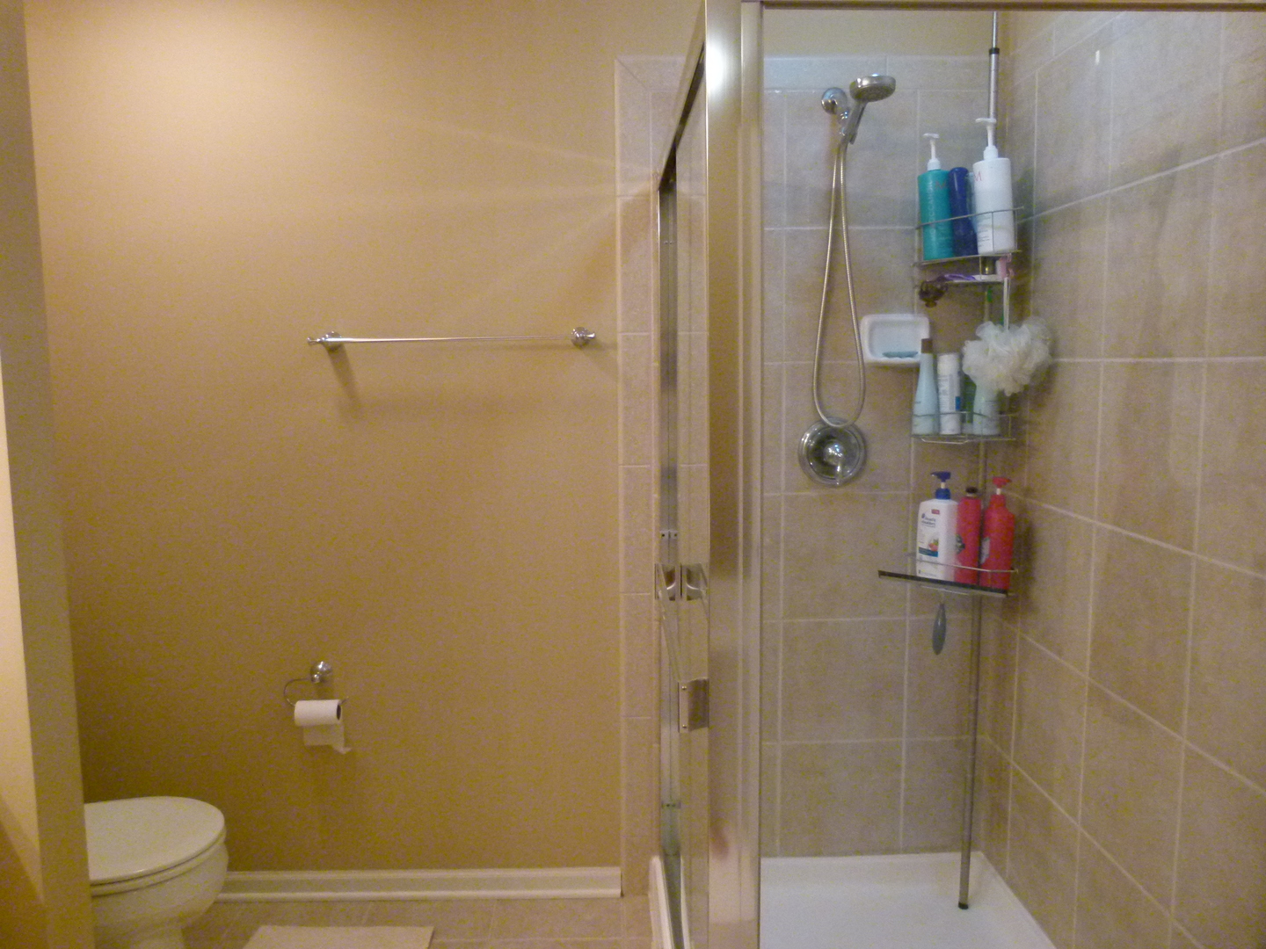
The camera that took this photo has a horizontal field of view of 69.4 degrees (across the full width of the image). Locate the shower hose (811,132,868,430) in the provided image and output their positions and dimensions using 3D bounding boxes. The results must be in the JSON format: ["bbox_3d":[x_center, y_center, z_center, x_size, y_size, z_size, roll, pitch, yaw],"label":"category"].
[{"bbox_3d":[0.482,-0.453,2.134,0.128,0.679,0.055,-1,7,-1],"label":"shower hose"}]

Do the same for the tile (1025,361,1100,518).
[{"bbox_3d":[0.935,-0.083,1.997,0.010,0.323,0.318,-1,7,-1],"label":"tile"}]

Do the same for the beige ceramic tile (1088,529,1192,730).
[{"bbox_3d":[0.970,0.284,1.753,0.010,0.329,0.326,-1,7,-2],"label":"beige ceramic tile"}]

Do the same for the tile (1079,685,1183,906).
[{"bbox_3d":[0.954,0.606,1.767,0.012,0.325,0.317,-1,7,-2],"label":"tile"}]

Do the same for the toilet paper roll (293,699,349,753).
[{"bbox_3d":[-0.775,0.625,2.271,0.118,0.122,0.065,-1,7,-1],"label":"toilet paper roll"}]

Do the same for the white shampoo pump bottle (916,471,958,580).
[{"bbox_3d":[0.704,0.116,2.102,0.056,0.249,0.084,-6,8,-36],"label":"white shampoo pump bottle"}]

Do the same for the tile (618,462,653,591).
[{"bbox_3d":[0.010,0.141,2.308,0.078,0.323,0.010,-1,7,-1],"label":"tile"}]

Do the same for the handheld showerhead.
[{"bbox_3d":[0.505,-0.795,1.984,0.097,0.070,0.190,-2,-20,-10],"label":"handheld showerhead"}]

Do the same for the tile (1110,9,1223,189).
[{"bbox_3d":[0.936,-0.697,1.612,0.012,0.325,0.317,-1,7,-2],"label":"tile"}]

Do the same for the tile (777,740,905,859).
[{"bbox_3d":[0.560,0.871,2.457,0.326,0.320,0.010,-1,7,-2],"label":"tile"}]

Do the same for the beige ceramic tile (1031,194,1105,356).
[{"bbox_3d":[0.952,-0.416,2.002,0.010,0.329,0.326,-1,7,-2],"label":"beige ceramic tile"}]

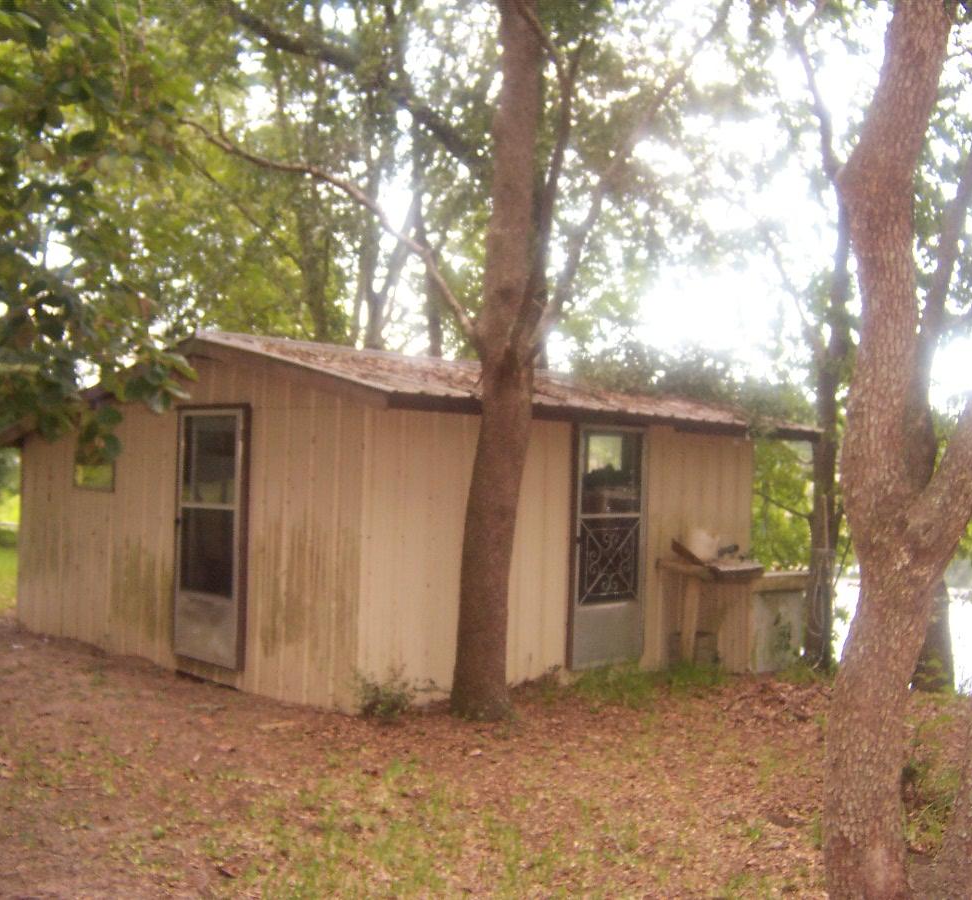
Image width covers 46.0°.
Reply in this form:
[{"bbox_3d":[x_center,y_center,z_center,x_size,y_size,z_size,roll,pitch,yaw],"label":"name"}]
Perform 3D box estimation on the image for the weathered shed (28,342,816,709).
[{"bbox_3d":[-0.963,0.585,11.732,5.400,2.880,6.490,3,-3,-44],"label":"weathered shed"}]

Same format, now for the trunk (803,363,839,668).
[{"bbox_3d":[3.333,0.633,11.400,0.330,3.100,0.330,1,-2,16],"label":"trunk"}]

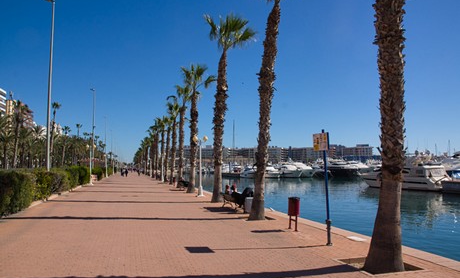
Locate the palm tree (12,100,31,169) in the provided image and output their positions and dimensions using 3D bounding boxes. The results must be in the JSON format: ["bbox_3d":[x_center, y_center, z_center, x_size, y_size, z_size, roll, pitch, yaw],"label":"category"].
[{"bbox_3d":[-24.563,0.273,40.415,2.500,9.700,2.500,1,-5,-16],"label":"palm tree"}]

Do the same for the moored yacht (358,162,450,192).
[{"bbox_3d":[20.746,4.451,41.588,3.400,3.200,10.600,2,-5,-29],"label":"moored yacht"}]

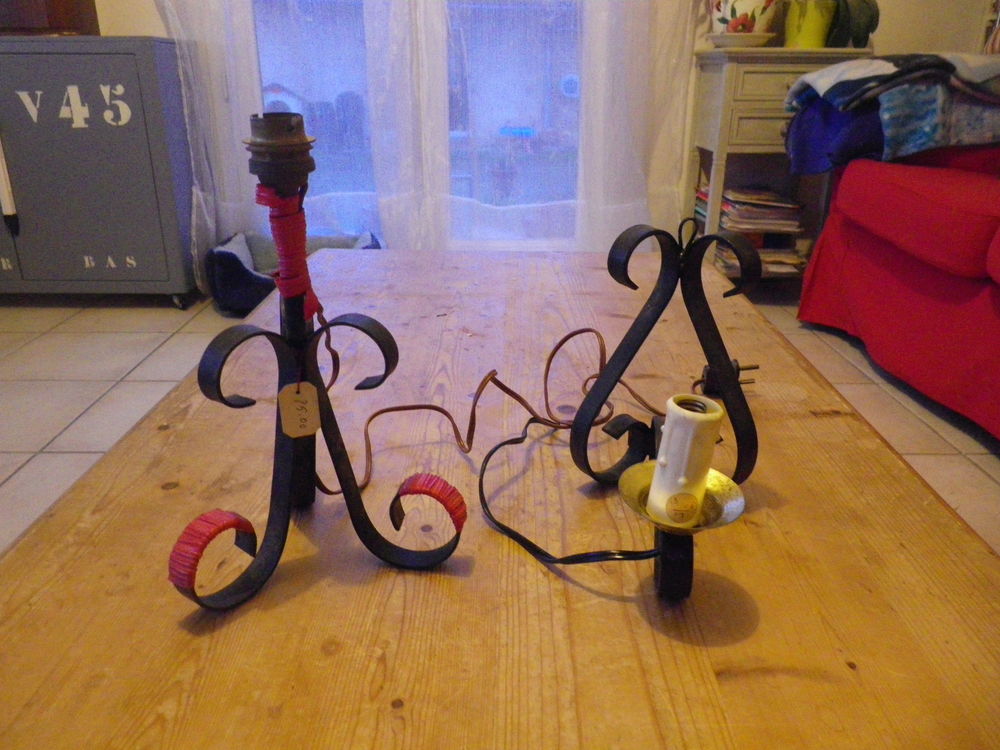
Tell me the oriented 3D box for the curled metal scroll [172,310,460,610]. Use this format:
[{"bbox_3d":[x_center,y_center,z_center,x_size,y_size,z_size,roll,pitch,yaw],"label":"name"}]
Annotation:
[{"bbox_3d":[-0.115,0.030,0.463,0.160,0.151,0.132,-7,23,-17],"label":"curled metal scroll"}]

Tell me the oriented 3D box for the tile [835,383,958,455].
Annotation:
[{"bbox_3d":[0.676,0.086,1.635,0.335,0.010,0.335,0,22,-1],"label":"tile"}]

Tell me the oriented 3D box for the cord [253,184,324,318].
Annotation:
[{"bbox_3d":[-0.107,-0.062,0.412,0.028,0.067,0.023,0,22,-1],"label":"cord"}]

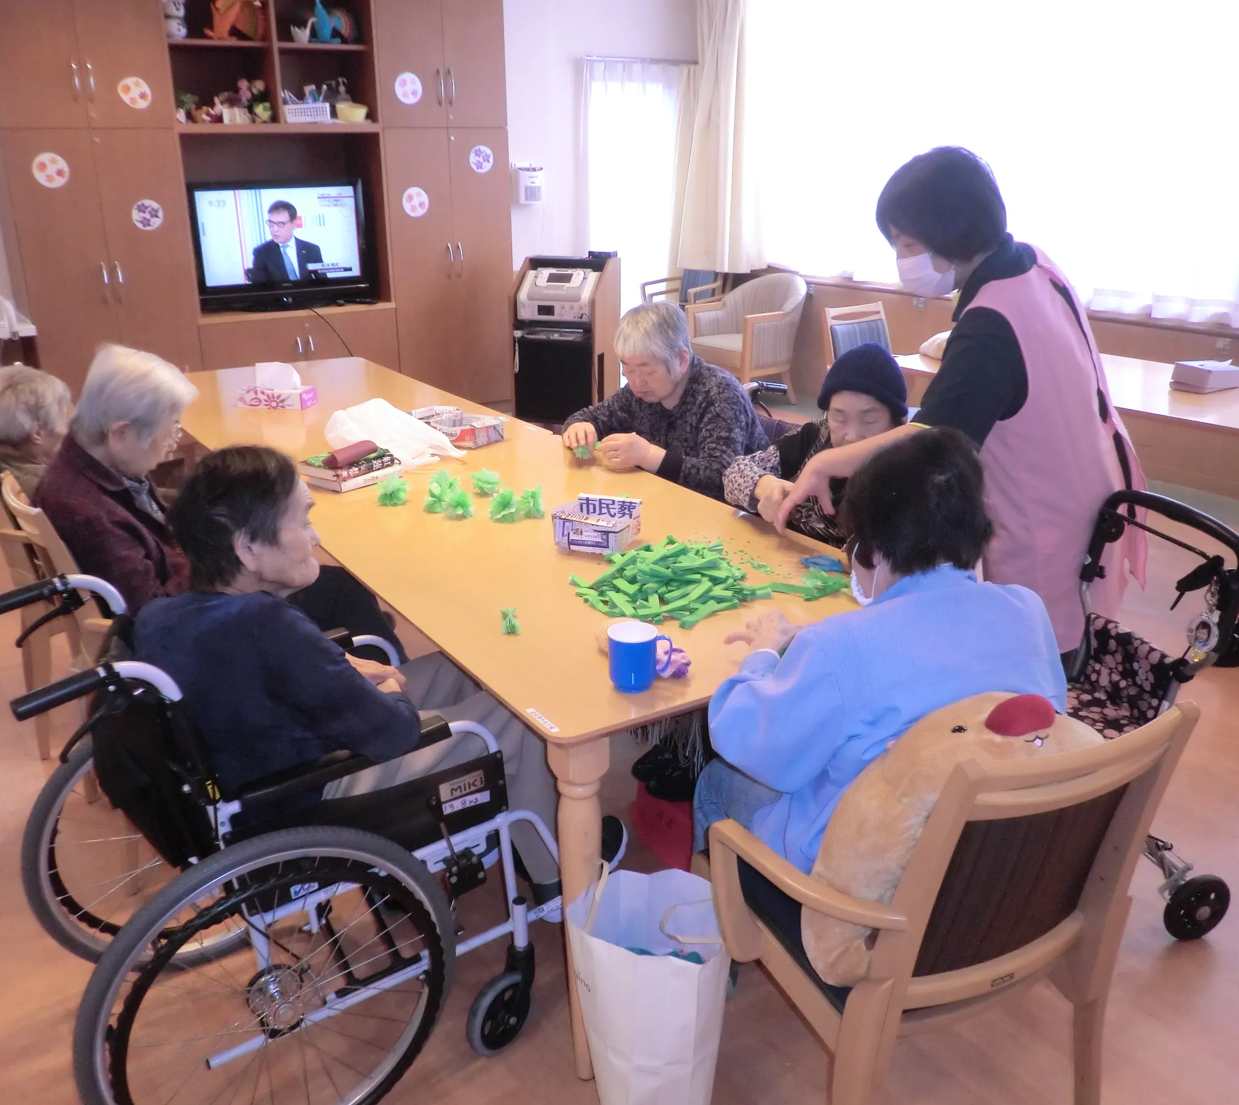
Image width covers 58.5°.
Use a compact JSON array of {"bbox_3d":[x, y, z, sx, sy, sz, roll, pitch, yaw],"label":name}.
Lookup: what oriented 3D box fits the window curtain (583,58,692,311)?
[{"bbox_3d":[0.135,-2.072,7.142,0.840,1.980,0.120,-12,22,-30],"label":"window curtain"}]

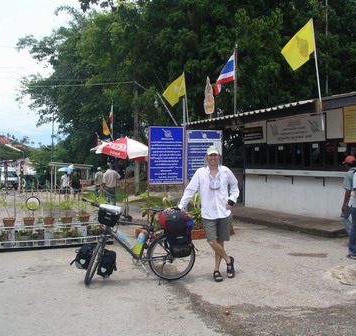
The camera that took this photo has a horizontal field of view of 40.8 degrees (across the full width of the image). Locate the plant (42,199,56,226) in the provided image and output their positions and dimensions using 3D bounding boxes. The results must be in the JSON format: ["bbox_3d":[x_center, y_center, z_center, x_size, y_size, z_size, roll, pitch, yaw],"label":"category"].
[{"bbox_3d":[-2.469,0.855,9.200,0.270,0.540,0.270,0,1,-28],"label":"plant"}]

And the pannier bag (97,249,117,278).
[{"bbox_3d":[-0.956,1.290,6.430,0.200,0.330,0.250,10,0,-3],"label":"pannier bag"}]

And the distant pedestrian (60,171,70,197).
[{"bbox_3d":[-5.920,0.900,25.200,0.500,1.600,0.360,0,1,-6],"label":"distant pedestrian"}]

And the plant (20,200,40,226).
[{"bbox_3d":[-2.820,0.876,9.150,0.370,0.530,0.360,0,0,0],"label":"plant"}]

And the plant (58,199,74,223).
[{"bbox_3d":[-2.196,0.868,9.420,0.320,0.530,0.320,0,0,0],"label":"plant"}]

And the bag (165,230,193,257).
[{"bbox_3d":[0.009,0.988,6.300,0.310,0.370,0.180,0,7,-17],"label":"bag"}]

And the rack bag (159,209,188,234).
[{"bbox_3d":[-0.065,0.745,6.660,0.350,0.340,0.420,0,0,-14],"label":"rack bag"}]

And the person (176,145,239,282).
[{"bbox_3d":[0.410,0.620,6.600,0.840,1.860,0.430,0,0,-2],"label":"person"}]

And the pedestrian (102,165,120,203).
[{"bbox_3d":[-2.708,0.696,19.500,0.680,1.640,0.400,0,1,-9],"label":"pedestrian"}]

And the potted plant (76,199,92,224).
[{"bbox_3d":[-1.868,0.880,9.550,0.310,0.530,0.310,0,0,0],"label":"potted plant"}]

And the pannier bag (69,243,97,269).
[{"bbox_3d":[-1.192,1.149,6.150,0.165,0.290,0.250,20,19,3],"label":"pannier bag"}]

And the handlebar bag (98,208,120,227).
[{"bbox_3d":[-0.855,0.608,6.000,0.260,0.205,0.170,20,19,3],"label":"handlebar bag"}]

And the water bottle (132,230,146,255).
[{"bbox_3d":[-0.502,0.987,6.330,0.092,0.315,0.092,18,2,-18],"label":"water bottle"}]

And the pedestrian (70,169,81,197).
[{"bbox_3d":[-5.351,0.846,25.000,0.500,1.620,0.360,0,1,-6],"label":"pedestrian"}]

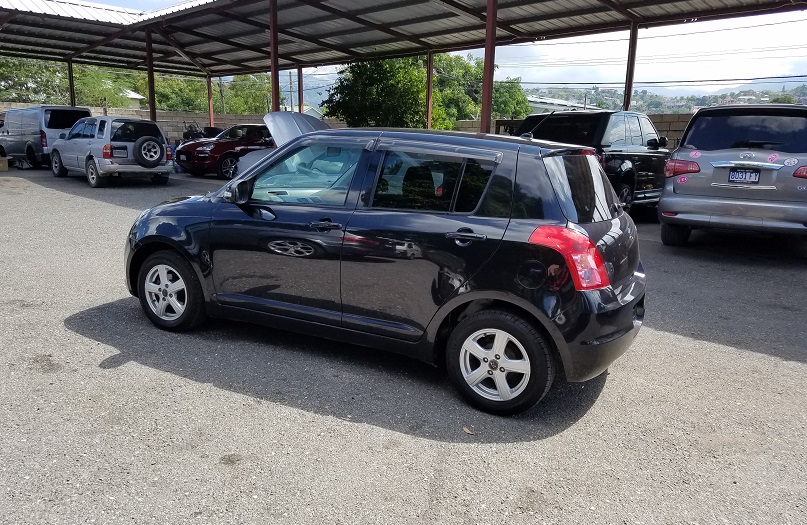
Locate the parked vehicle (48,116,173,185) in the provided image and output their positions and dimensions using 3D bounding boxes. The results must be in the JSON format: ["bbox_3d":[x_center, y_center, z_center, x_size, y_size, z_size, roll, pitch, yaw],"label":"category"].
[{"bbox_3d":[-7.493,-2.874,15.382,4.150,1.730,1.750,13,16,42],"label":"parked vehicle"}]

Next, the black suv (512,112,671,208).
[{"bbox_3d":[3.797,-1.947,11.696,1.960,1.830,4.850,10,15,36],"label":"black suv"}]

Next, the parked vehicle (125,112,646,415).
[{"bbox_3d":[-0.289,-0.213,4.275,3.710,1.500,1.690,8,13,28],"label":"parked vehicle"}]

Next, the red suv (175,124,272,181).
[{"bbox_3d":[-4.808,-3.553,19.190,1.950,1.680,4.800,11,15,39],"label":"red suv"}]

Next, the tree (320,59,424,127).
[{"bbox_3d":[-0.974,-5.365,21.871,4.100,4.300,3.900,2,12,0],"label":"tree"}]

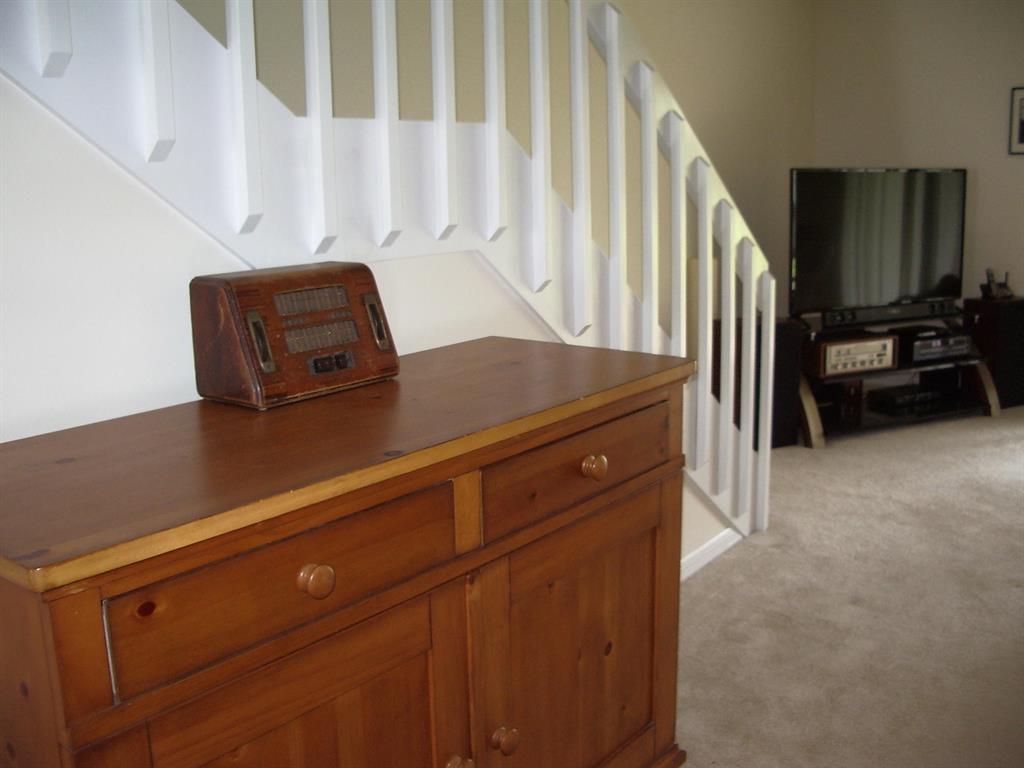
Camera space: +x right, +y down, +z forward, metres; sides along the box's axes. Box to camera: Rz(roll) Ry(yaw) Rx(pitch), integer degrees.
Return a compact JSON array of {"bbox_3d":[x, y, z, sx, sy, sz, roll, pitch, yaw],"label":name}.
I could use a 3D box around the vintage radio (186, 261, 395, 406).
[{"bbox_3d":[-0.363,-0.095,1.770,0.160,0.198,0.317,8,15,37],"label":"vintage radio"}]

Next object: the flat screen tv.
[{"bbox_3d":[1.710,-0.678,4.853,1.075,0.640,0.075,-7,13,-25],"label":"flat screen tv"}]

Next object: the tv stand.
[{"bbox_3d":[1.744,-0.074,4.934,1.160,0.515,0.450,-7,13,-25],"label":"tv stand"}]

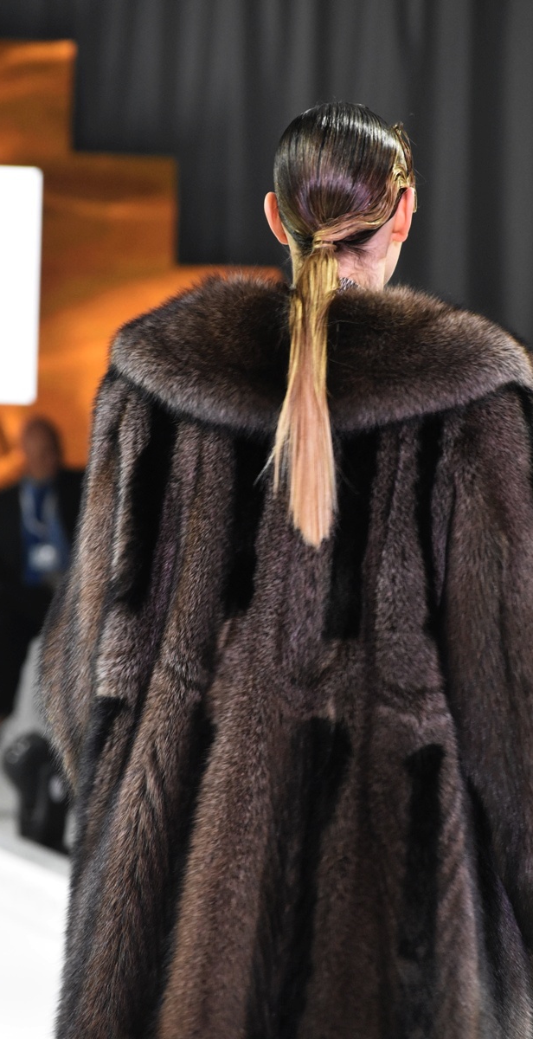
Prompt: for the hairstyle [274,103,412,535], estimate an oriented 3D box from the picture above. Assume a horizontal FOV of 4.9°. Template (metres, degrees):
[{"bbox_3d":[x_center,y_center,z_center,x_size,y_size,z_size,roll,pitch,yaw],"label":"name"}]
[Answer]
[{"bbox_3d":[0.090,-0.229,7.380,0.180,0.525,0.240,2,2,16],"label":"hairstyle"}]

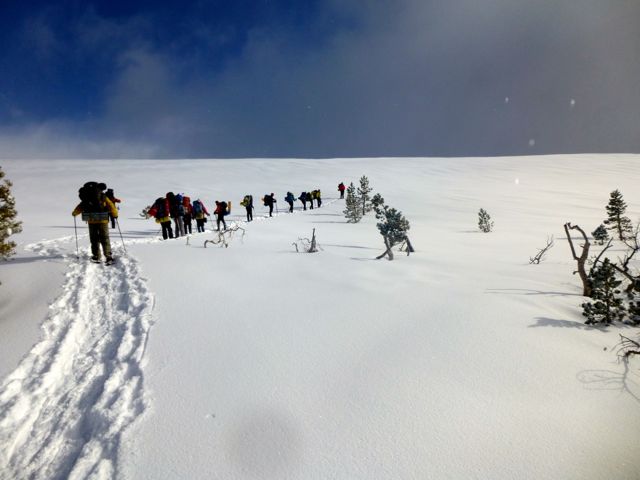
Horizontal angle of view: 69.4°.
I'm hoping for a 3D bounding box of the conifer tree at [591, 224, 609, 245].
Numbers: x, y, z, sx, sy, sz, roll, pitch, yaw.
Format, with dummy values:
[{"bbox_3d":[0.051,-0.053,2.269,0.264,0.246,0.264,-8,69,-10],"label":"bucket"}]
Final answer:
[{"bbox_3d":[8.950,-0.160,14.800,0.570,0.660,0.550,1,-2,0],"label":"conifer tree"}]

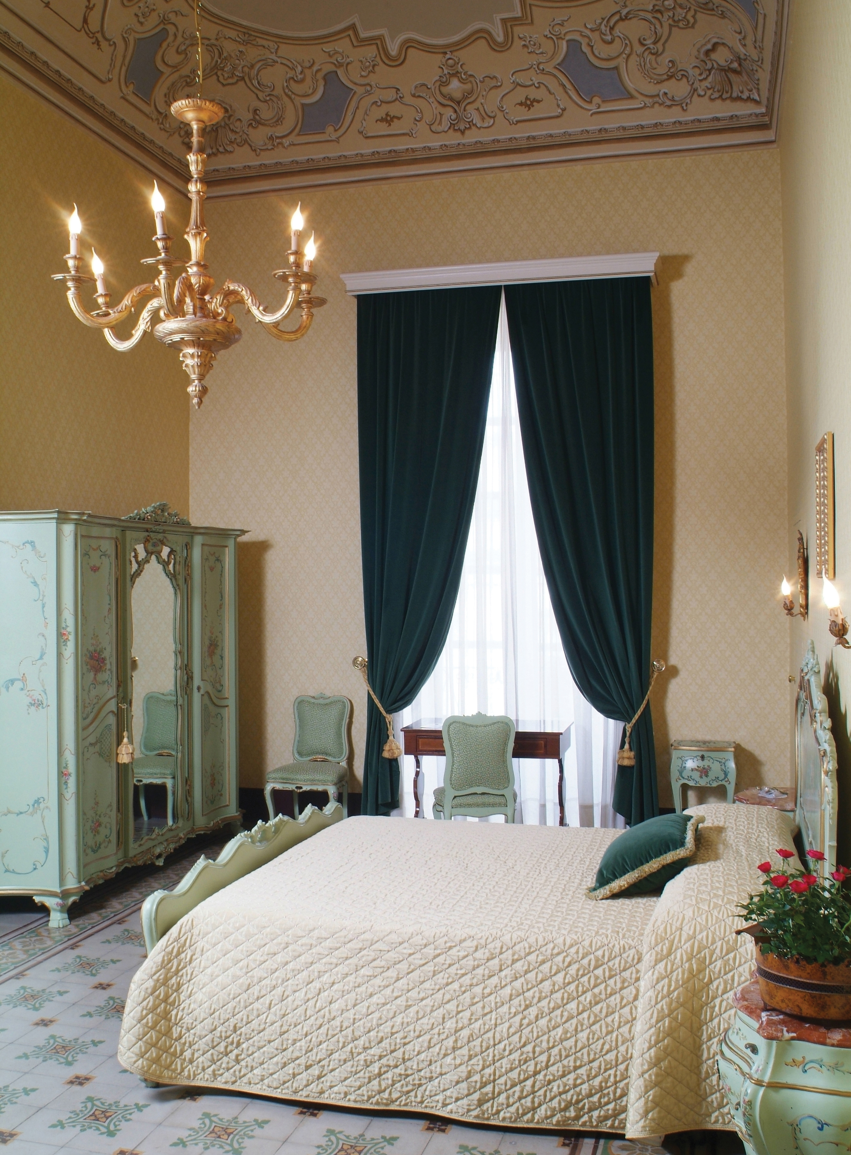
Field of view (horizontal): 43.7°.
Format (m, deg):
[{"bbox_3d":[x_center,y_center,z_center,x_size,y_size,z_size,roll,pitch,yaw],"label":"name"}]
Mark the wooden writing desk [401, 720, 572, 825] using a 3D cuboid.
[{"bbox_3d":[0.421,1.384,7.058,1.050,0.785,0.700,0,-2,14],"label":"wooden writing desk"}]

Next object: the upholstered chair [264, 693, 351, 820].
[{"bbox_3d":[-0.762,1.288,7.176,0.500,0.970,0.560,0,-2,9],"label":"upholstered chair"}]

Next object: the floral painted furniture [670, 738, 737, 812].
[{"bbox_3d":[1.765,1.421,6.724,0.410,0.700,0.390,0,-2,14],"label":"floral painted furniture"}]

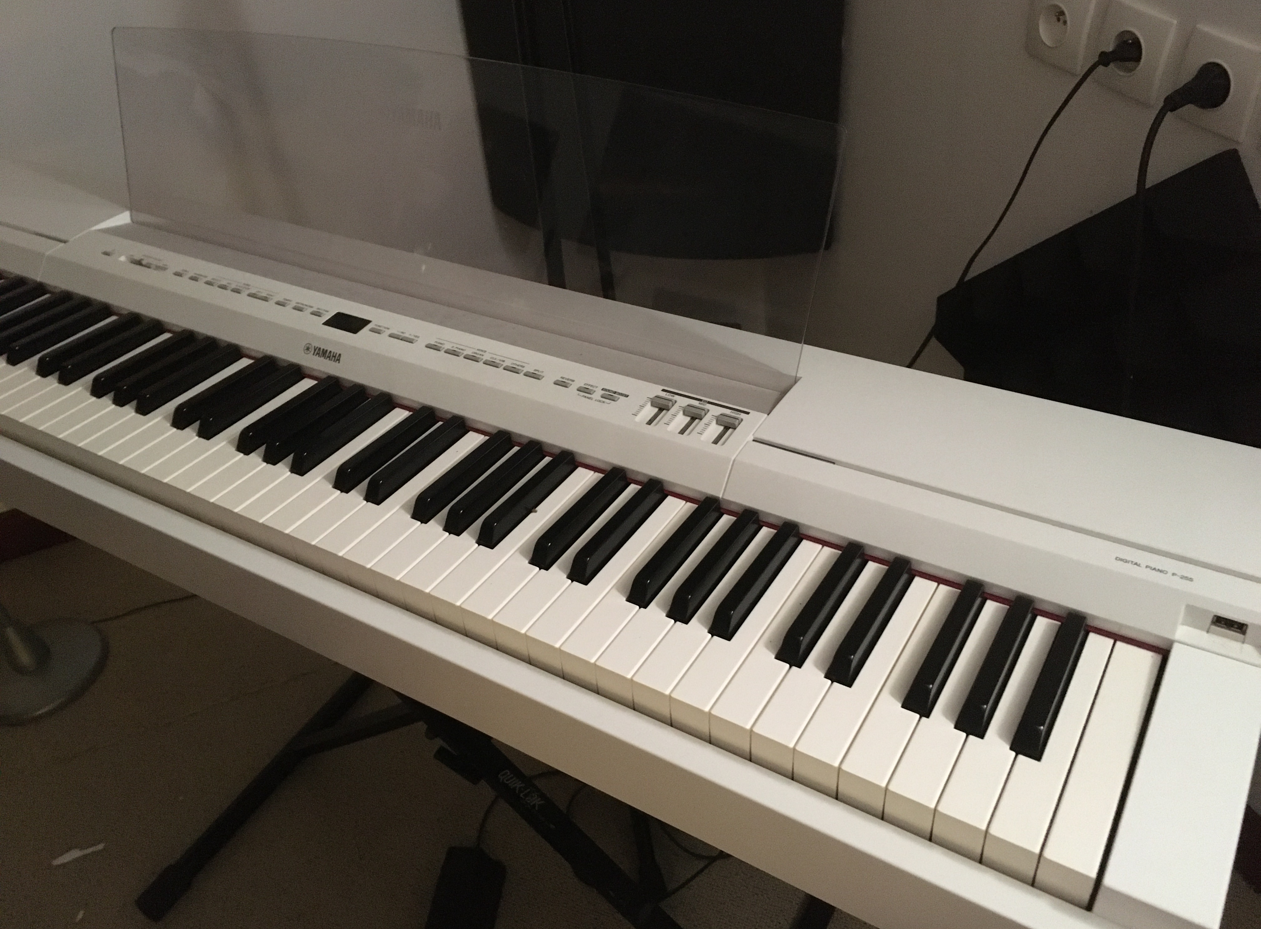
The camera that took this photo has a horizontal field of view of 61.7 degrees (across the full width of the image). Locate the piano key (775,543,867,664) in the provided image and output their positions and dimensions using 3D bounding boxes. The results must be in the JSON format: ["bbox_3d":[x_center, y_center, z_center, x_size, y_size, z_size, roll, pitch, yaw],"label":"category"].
[{"bbox_3d":[0.108,0.076,0.590,0.013,0.013,0.096,18,41,27],"label":"piano key"}]

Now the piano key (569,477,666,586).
[{"bbox_3d":[-0.007,0.040,0.651,0.014,0.011,0.096,18,41,27],"label":"piano key"}]

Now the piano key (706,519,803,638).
[{"bbox_3d":[0.073,0.065,0.609,0.014,0.011,0.096,18,41,27],"label":"piano key"}]

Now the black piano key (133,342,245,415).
[{"bbox_3d":[-0.346,-0.068,0.830,0.013,0.012,0.097,18,41,26],"label":"black piano key"}]

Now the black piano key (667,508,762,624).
[{"bbox_3d":[0.051,0.058,0.625,0.013,0.012,0.097,18,41,26],"label":"black piano key"}]

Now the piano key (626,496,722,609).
[{"bbox_3d":[0.028,0.051,0.633,0.014,0.011,0.096,18,41,27],"label":"piano key"}]

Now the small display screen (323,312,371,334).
[{"bbox_3d":[-0.221,-0.110,0.825,0.035,0.003,0.018,18,47,26],"label":"small display screen"}]

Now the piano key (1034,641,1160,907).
[{"bbox_3d":[0.229,0.146,0.515,0.023,0.025,0.146,18,41,27],"label":"piano key"}]

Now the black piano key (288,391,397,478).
[{"bbox_3d":[-0.205,-0.024,0.758,0.013,0.012,0.097,18,41,26],"label":"black piano key"}]

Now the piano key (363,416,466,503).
[{"bbox_3d":[-0.146,-0.005,0.727,0.013,0.012,0.097,18,41,26],"label":"piano key"}]

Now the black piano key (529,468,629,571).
[{"bbox_3d":[-0.032,0.032,0.663,0.013,0.013,0.096,18,41,27],"label":"black piano key"}]

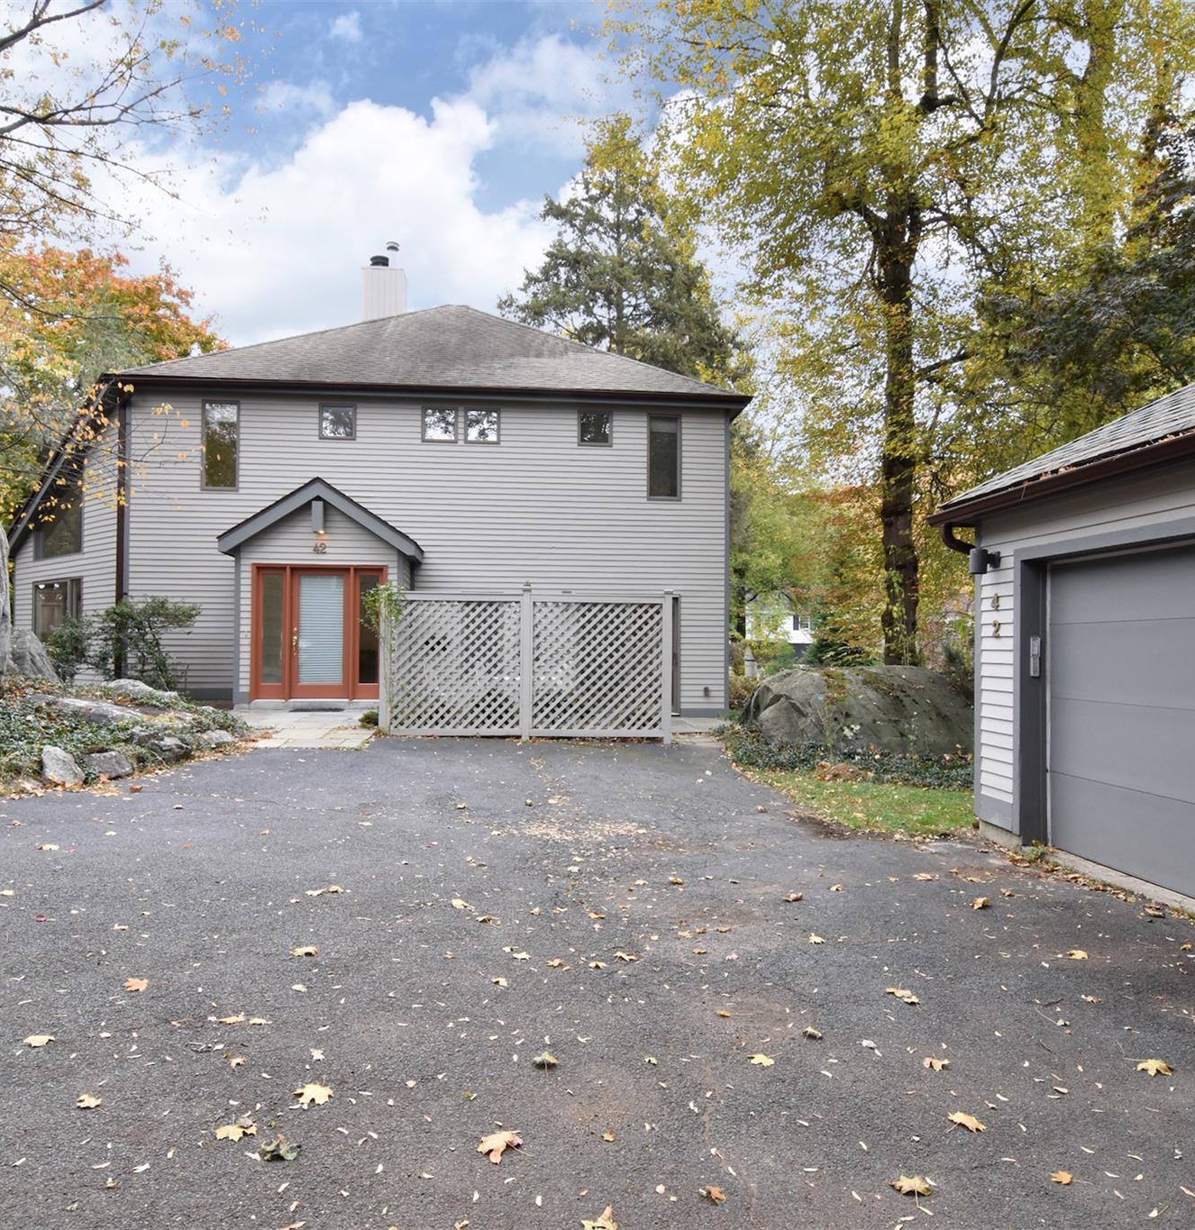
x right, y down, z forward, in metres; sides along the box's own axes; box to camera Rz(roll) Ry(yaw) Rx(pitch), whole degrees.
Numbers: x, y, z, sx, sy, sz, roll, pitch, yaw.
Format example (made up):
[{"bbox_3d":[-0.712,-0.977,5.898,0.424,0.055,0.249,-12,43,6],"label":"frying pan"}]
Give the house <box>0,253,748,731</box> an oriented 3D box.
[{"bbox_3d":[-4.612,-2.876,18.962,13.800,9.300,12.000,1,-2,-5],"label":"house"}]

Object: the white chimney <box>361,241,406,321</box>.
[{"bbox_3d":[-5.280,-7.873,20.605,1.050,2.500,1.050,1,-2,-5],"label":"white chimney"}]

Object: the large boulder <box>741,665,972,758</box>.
[{"bbox_3d":[3.746,1.210,11.063,3.300,1.100,2.600,0,-2,0],"label":"large boulder"}]

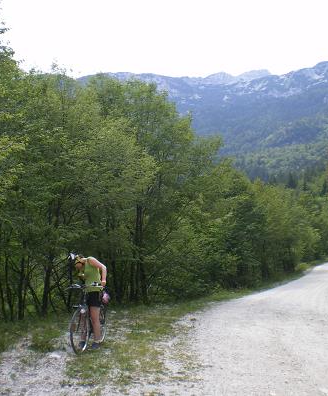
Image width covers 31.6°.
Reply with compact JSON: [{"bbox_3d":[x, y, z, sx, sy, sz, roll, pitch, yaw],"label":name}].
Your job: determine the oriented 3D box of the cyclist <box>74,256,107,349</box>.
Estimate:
[{"bbox_3d":[-1.150,1.610,9.070,0.500,1.460,0.660,-2,-5,19],"label":"cyclist"}]

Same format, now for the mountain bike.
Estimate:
[{"bbox_3d":[-1.125,1.825,9.100,0.600,1.030,1.720,2,-5,11],"label":"mountain bike"}]

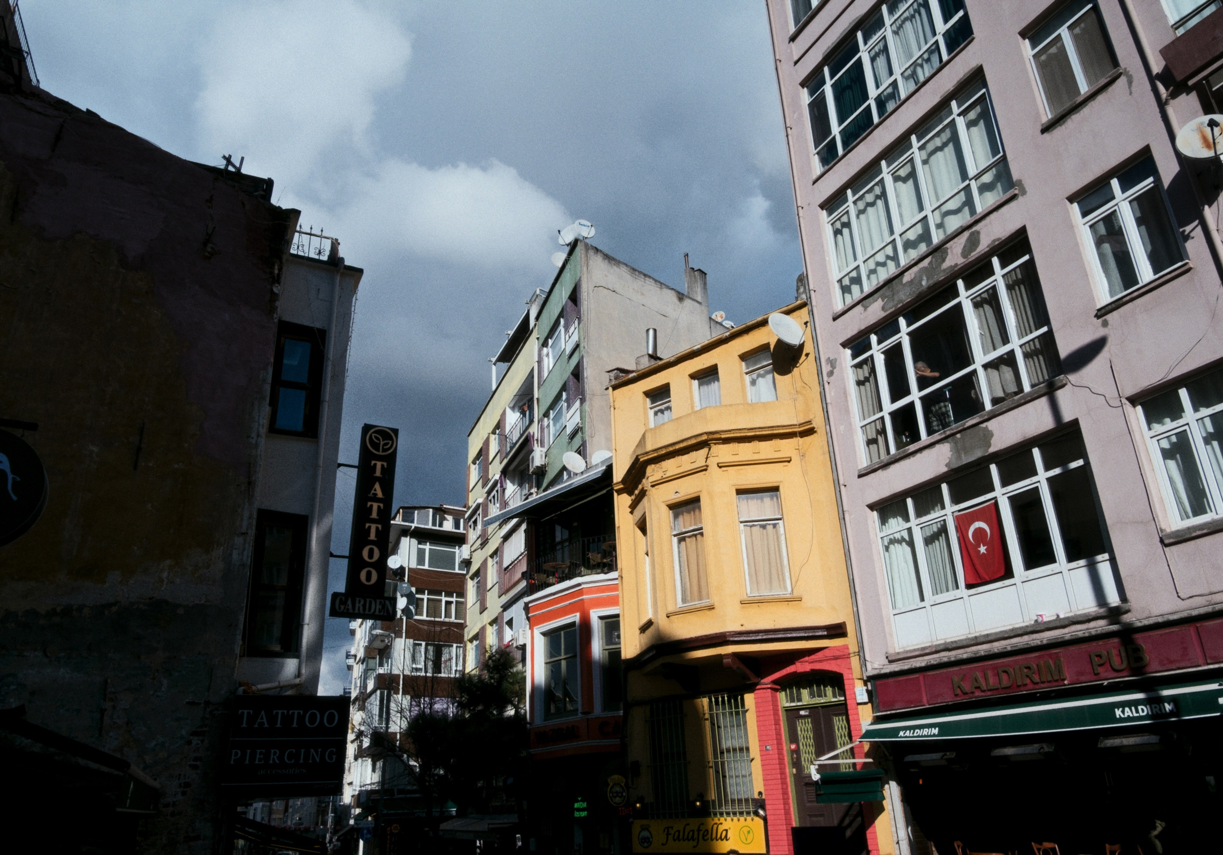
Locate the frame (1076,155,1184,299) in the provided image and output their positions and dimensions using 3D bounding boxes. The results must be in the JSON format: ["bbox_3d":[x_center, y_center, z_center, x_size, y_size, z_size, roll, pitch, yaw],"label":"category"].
[{"bbox_3d":[6.569,-2.489,10.752,0.150,1.630,1.130,10,-26,-27],"label":"frame"}]

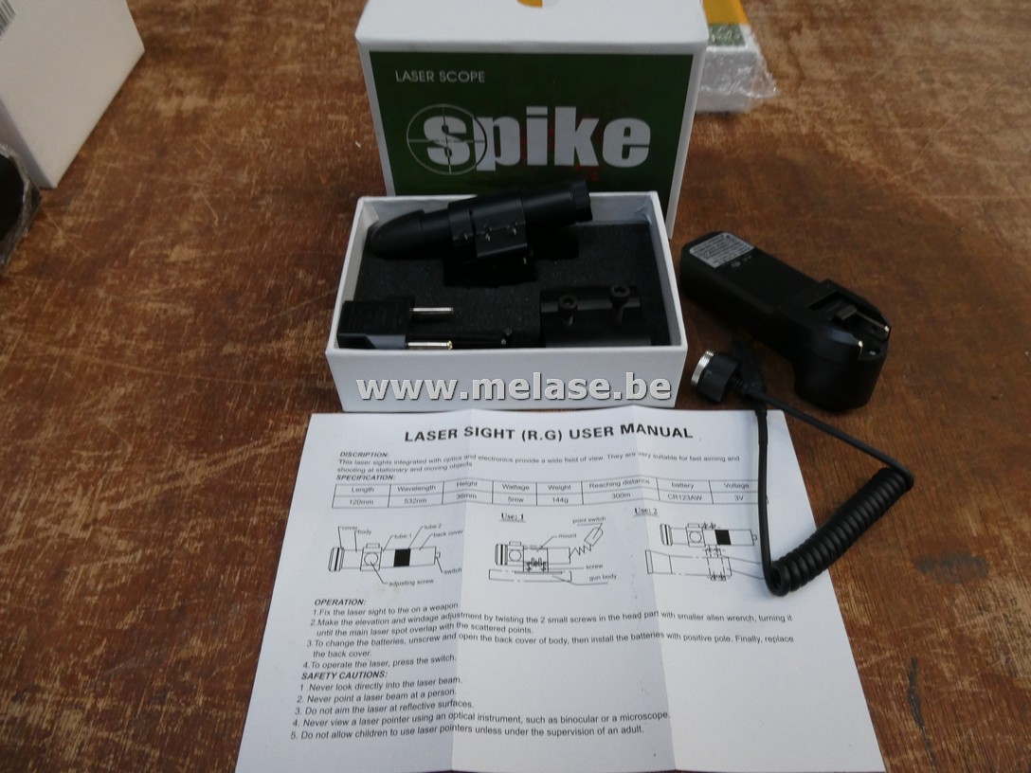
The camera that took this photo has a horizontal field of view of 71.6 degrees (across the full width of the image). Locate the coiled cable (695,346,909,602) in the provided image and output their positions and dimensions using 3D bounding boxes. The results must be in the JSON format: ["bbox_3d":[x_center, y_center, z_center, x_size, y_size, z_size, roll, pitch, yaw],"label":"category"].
[{"bbox_3d":[0.113,0.020,0.303,0.082,0.019,0.121,-16,52,-12],"label":"coiled cable"}]

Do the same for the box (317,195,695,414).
[{"bbox_3d":[-0.003,-0.043,0.343,0.150,0.040,0.105,-1,51,1],"label":"box"}]

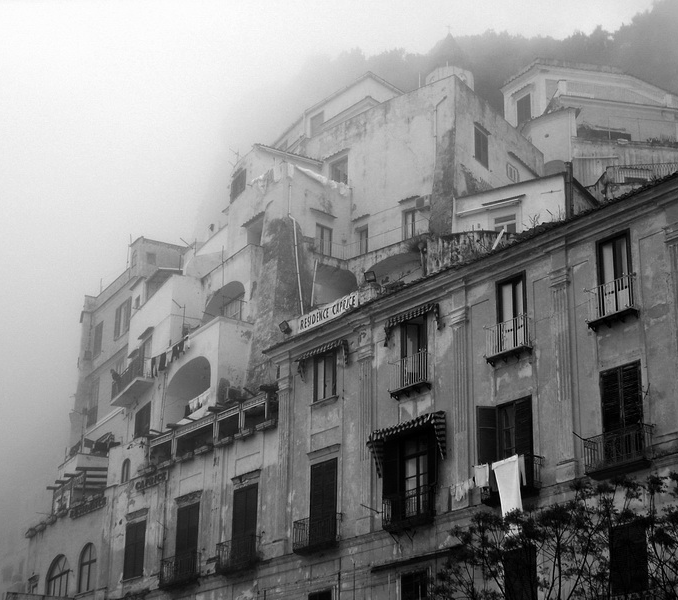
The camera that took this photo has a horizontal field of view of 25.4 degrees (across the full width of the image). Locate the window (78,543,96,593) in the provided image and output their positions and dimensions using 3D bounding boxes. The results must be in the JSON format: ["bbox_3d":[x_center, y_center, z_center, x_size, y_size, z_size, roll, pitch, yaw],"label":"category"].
[{"bbox_3d":[-9.597,10.337,58.102,0.200,1.890,1.251,19,-29,-37],"label":"window"}]

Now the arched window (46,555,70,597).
[{"bbox_3d":[-11.384,11.419,61.414,0.250,1.950,2.600,13,-25,-27],"label":"arched window"}]

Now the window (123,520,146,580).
[{"bbox_3d":[-7.128,8.807,52.821,0.120,2.002,1.302,19,-28,-36],"label":"window"}]

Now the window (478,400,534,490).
[{"bbox_3d":[4.702,4.113,41.889,0.420,2.700,1.800,18,-28,-35],"label":"window"}]

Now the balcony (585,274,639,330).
[{"bbox_3d":[7.250,0.062,39.753,0.396,1.021,1.461,18,-27,-36],"label":"balcony"}]

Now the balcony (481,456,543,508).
[{"bbox_3d":[4.732,5.030,41.195,0.520,1.080,2.080,18,-28,-35],"label":"balcony"}]

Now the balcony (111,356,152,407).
[{"bbox_3d":[-9.754,3.963,70.966,0.838,1.119,3.923,12,-25,-24],"label":"balcony"}]

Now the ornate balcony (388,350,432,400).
[{"bbox_3d":[2.200,2.348,46.132,0.360,1.119,1.485,19,-29,-37],"label":"ornate balcony"}]

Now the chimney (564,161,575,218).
[{"bbox_3d":[9.203,-4.374,60.000,0.250,2.470,0.270,-12,-24,29],"label":"chimney"}]

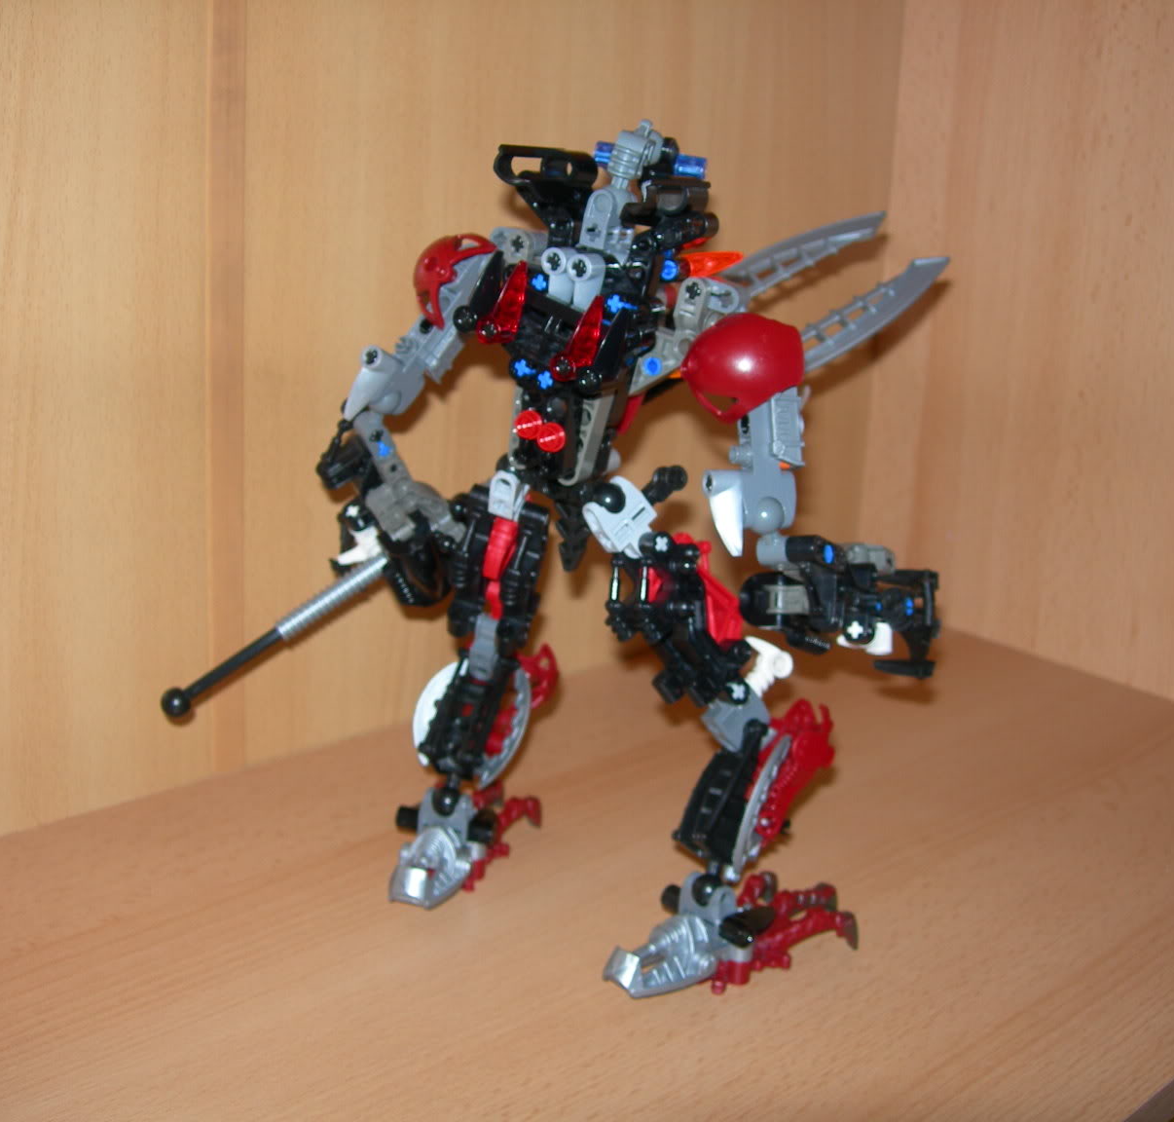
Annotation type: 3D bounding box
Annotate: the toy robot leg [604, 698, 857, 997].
[{"bbox_3d":[0.048,0.089,0.516,0.083,0.082,0.038,-4,18,-22],"label":"toy robot leg"}]

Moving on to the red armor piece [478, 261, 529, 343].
[{"bbox_3d":[-0.025,-0.077,0.490,0.009,0.025,0.011,-12,40,-42],"label":"red armor piece"}]

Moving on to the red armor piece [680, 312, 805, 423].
[{"bbox_3d":[0.043,-0.054,0.457,0.034,0.030,0.021,-6,19,-29],"label":"red armor piece"}]

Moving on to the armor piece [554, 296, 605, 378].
[{"bbox_3d":[-0.003,-0.064,0.468,0.009,0.025,0.011,-12,40,-42],"label":"armor piece"}]

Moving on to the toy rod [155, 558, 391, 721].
[{"bbox_3d":[-0.108,0.025,0.578,0.095,0.010,0.010,-35,0,-13],"label":"toy rod"}]

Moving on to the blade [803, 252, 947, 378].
[{"bbox_3d":[0.087,-0.077,0.515,0.007,0.018,0.096,34,46,28],"label":"blade"}]

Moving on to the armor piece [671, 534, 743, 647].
[{"bbox_3d":[0.039,0.009,0.530,0.020,0.034,0.015,-35,32,-21],"label":"armor piece"}]

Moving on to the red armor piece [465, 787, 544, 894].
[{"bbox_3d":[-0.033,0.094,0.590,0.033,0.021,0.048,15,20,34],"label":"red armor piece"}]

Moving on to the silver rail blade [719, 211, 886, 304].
[{"bbox_3d":[0.069,-0.098,0.528,0.007,0.017,0.096,31,41,25],"label":"silver rail blade"}]

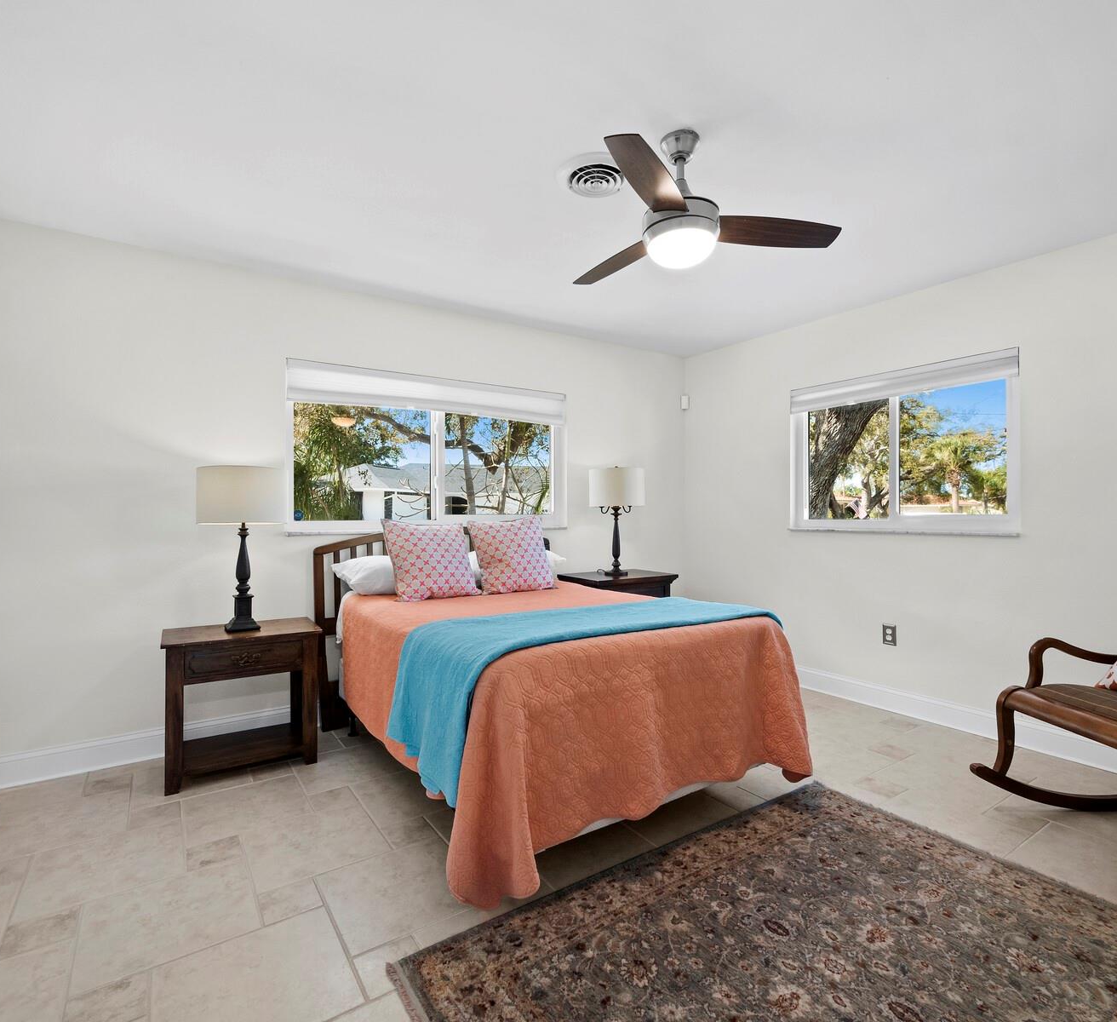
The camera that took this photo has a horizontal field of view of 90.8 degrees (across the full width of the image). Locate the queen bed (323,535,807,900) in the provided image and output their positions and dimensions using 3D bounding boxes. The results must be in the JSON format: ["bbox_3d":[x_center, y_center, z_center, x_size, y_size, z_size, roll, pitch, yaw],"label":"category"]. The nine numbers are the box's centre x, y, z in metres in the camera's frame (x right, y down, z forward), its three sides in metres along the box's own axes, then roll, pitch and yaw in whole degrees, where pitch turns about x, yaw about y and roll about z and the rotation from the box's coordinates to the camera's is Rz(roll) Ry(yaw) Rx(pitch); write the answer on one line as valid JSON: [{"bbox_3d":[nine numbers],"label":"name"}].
[{"bbox_3d":[-0.146,0.659,2.699,1.562,1.099,2.016,0,0,-33],"label":"queen bed"}]

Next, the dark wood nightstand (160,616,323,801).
[{"bbox_3d":[-1.508,0.891,2.633,0.630,0.637,0.403,0,0,-33],"label":"dark wood nightstand"}]

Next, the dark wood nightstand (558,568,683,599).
[{"bbox_3d":[0.427,0.832,3.936,0.685,0.751,0.454,0,0,-33],"label":"dark wood nightstand"}]

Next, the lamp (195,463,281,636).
[{"bbox_3d":[-1.531,0.178,2.672,0.366,0.788,0.366,0,0,-33],"label":"lamp"}]

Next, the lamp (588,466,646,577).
[{"bbox_3d":[0.421,0.069,3.944,0.388,0.776,0.388,0,0,0],"label":"lamp"}]

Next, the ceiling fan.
[{"bbox_3d":[0.454,-1.053,1.880,1.008,0.433,1.038,0,0,0],"label":"ceiling fan"}]

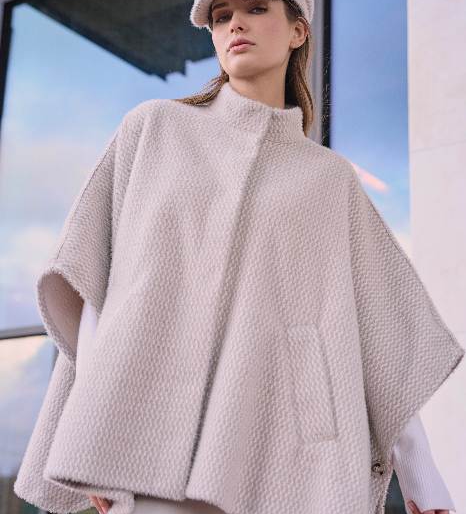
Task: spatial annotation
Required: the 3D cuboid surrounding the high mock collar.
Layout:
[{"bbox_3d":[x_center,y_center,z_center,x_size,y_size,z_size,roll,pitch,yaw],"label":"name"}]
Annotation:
[{"bbox_3d":[0.039,-0.221,1.575,0.160,0.080,0.150,11,-6,11],"label":"high mock collar"}]

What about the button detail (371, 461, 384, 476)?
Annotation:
[{"bbox_3d":[0.225,0.329,1.480,0.019,0.019,0.007,7,-16,-19],"label":"button detail"}]

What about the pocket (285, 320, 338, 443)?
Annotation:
[{"bbox_3d":[0.116,0.187,1.400,0.046,0.170,0.020,-5,-20,-14],"label":"pocket"}]

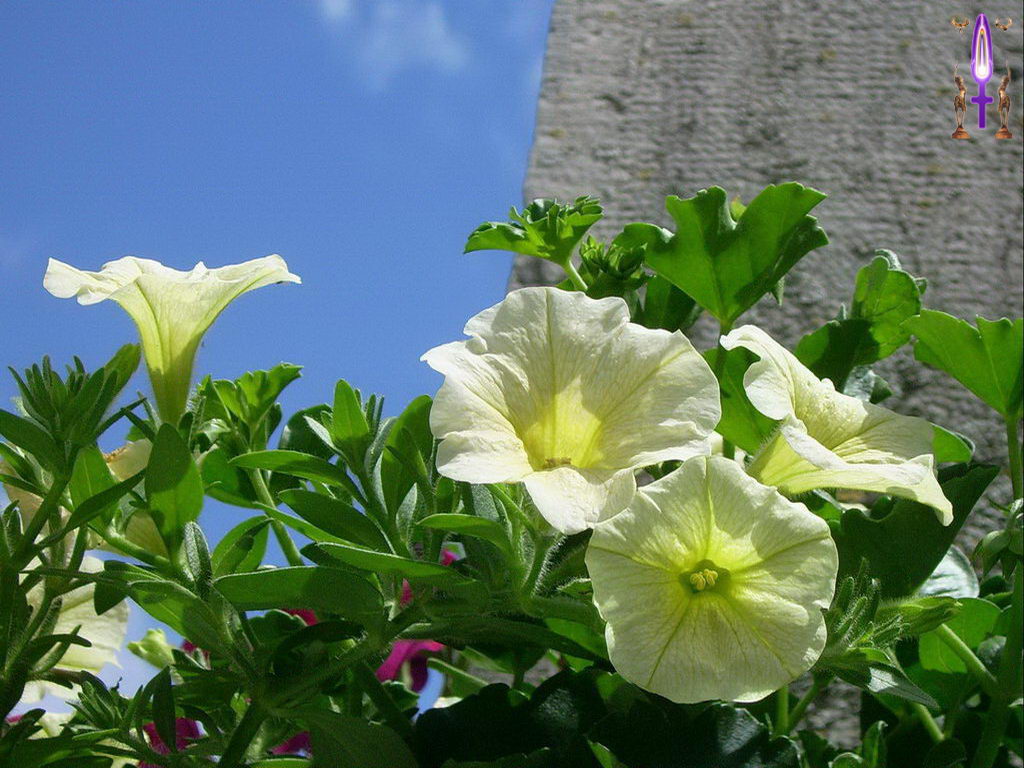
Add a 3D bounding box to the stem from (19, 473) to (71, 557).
[{"bbox_3d":[-0.124,0.035,0.690,0.004,0.024,0.004,31,-6,-3],"label":"stem"}]

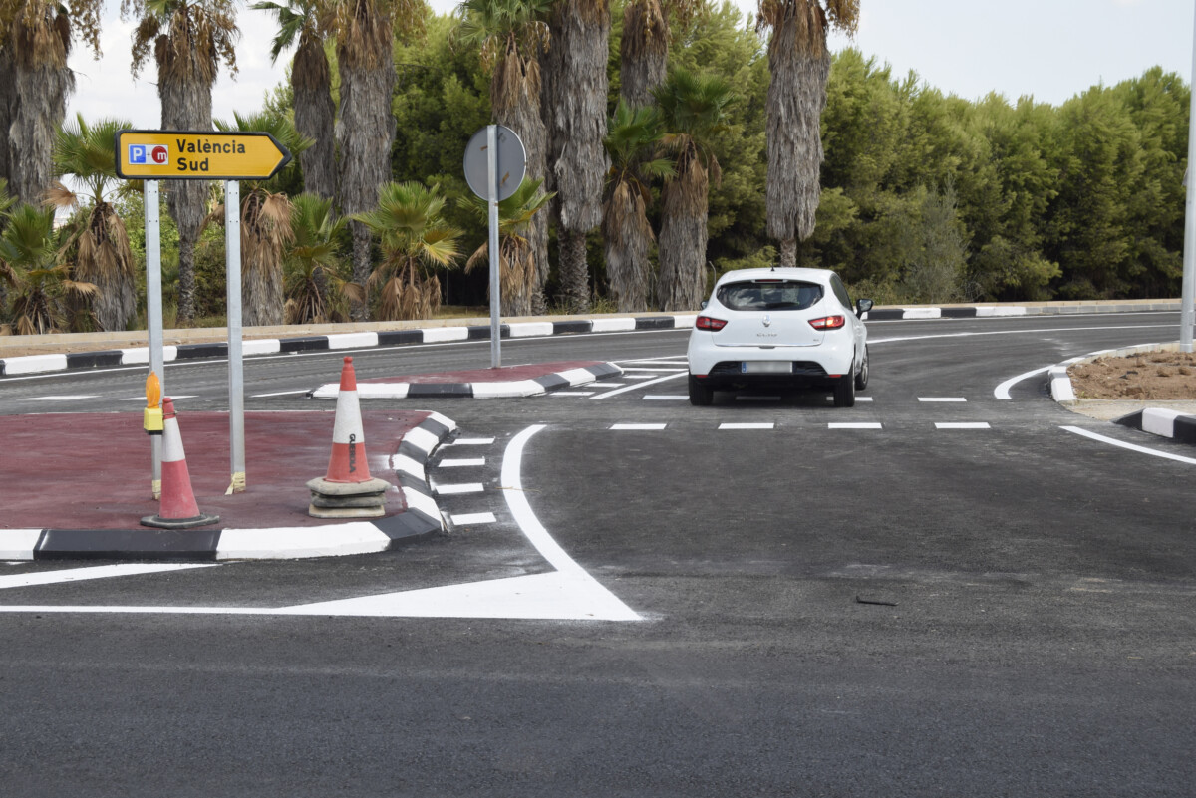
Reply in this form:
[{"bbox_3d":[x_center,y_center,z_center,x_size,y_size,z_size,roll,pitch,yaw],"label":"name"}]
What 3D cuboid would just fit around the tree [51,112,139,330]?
[{"bbox_3d":[-9.052,-3.188,35.860,1.602,3.847,1.602,-1,4,-14],"label":"tree"}]

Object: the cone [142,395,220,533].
[{"bbox_3d":[-2.290,0.339,10.888,0.425,0.700,0.420,-5,4,-12],"label":"cone"}]

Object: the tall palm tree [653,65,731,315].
[{"bbox_3d":[2.129,-4.745,45.074,1.721,5.506,1.721,0,4,3],"label":"tall palm tree"}]

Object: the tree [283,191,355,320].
[{"bbox_3d":[-5.348,-2.708,38.203,1.359,2.515,1.359,-1,4,-8],"label":"tree"}]

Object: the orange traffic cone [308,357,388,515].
[{"bbox_3d":[-1.423,0.205,11.288,0.460,0.890,0.460,-1,4,-7],"label":"orange traffic cone"}]

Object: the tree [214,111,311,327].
[{"bbox_3d":[-6.199,-3.338,36.852,1.812,3.977,1.812,-1,4,-9],"label":"tree"}]

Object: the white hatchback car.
[{"bbox_3d":[2.038,-0.744,21.765,1.800,1.445,4.060,1,4,10],"label":"white hatchback car"}]

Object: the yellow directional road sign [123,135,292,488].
[{"bbox_3d":[-2.407,-0.517,12.296,1.200,2.218,0.100,-4,5,-39],"label":"yellow directional road sign"}]

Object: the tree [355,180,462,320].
[{"bbox_3d":[-3.759,-2.970,39.888,2.199,2.777,2.199,-1,4,-5],"label":"tree"}]

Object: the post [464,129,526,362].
[{"bbox_3d":[-1.257,-1.846,24.330,0.910,2.987,0.110,2,5,32],"label":"post"}]

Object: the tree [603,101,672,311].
[{"bbox_3d":[0.884,-4.332,44.803,1.575,4.732,1.575,0,4,1],"label":"tree"}]

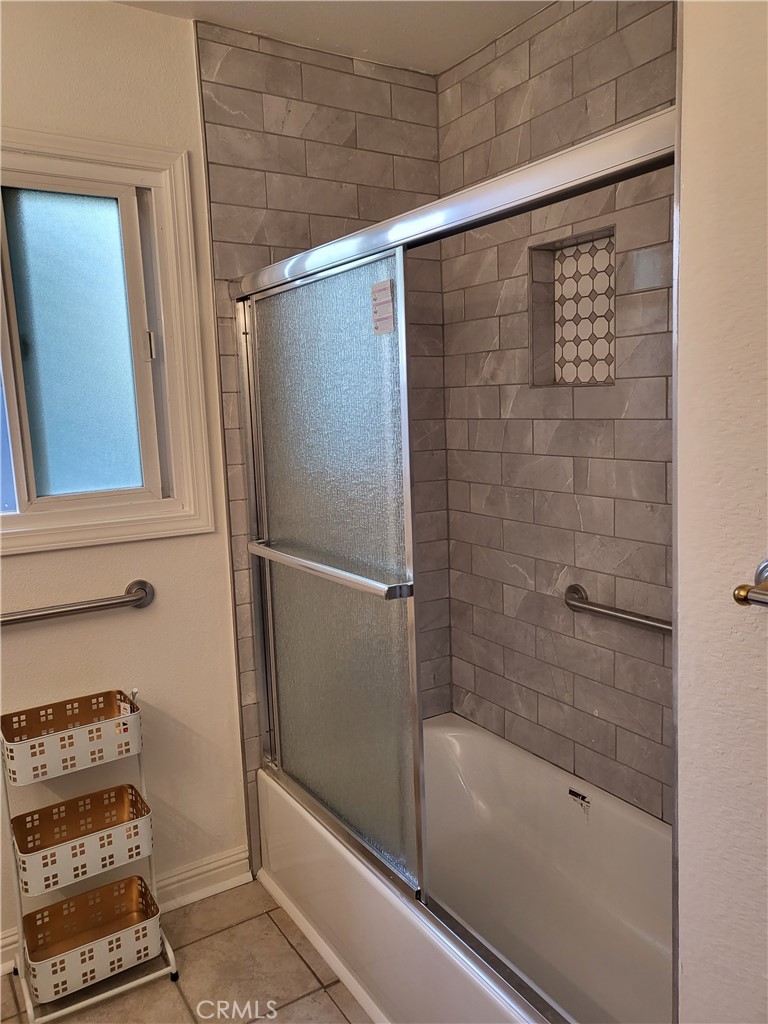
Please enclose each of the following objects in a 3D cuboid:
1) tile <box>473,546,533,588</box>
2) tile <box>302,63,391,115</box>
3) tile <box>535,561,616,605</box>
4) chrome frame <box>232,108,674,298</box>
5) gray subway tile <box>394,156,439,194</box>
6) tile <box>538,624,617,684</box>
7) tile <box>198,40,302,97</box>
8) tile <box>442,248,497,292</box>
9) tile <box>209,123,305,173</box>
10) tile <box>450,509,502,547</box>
[{"bbox_3d":[0.376,0.175,2.432,0.010,0.100,0.301,-7,9,-31],"label":"tile"},{"bbox_3d":[-0.109,-1.266,2.324,0.304,0.101,0.009,-7,9,-32],"label":"tile"},{"bbox_3d":[0.547,0.209,2.216,0.009,0.101,0.304,-7,9,-32],"label":"tile"},{"bbox_3d":[0.011,-0.551,1.539,0.068,0.062,1.484,-7,10,-33],"label":"chrome frame"},{"bbox_3d":[0.103,-1.065,2.437,0.175,0.101,0.009,-7,9,-32],"label":"gray subway tile"},{"bbox_3d":[0.545,0.409,2.205,0.009,0.101,0.299,-7,9,-32],"label":"tile"},{"bbox_3d":[-0.364,-1.218,2.134,0.301,0.100,0.010,-7,9,-32],"label":"tile"},{"bbox_3d":[0.275,-0.769,2.455,0.009,0.101,0.279,-7,9,-32],"label":"tile"},{"bbox_3d":[-0.353,-1.008,2.151,0.298,0.101,0.009,-7,9,-32],"label":"tile"},{"bbox_3d":[0.300,0.060,2.525,0.009,0.101,0.275,-7,9,-32],"label":"tile"}]

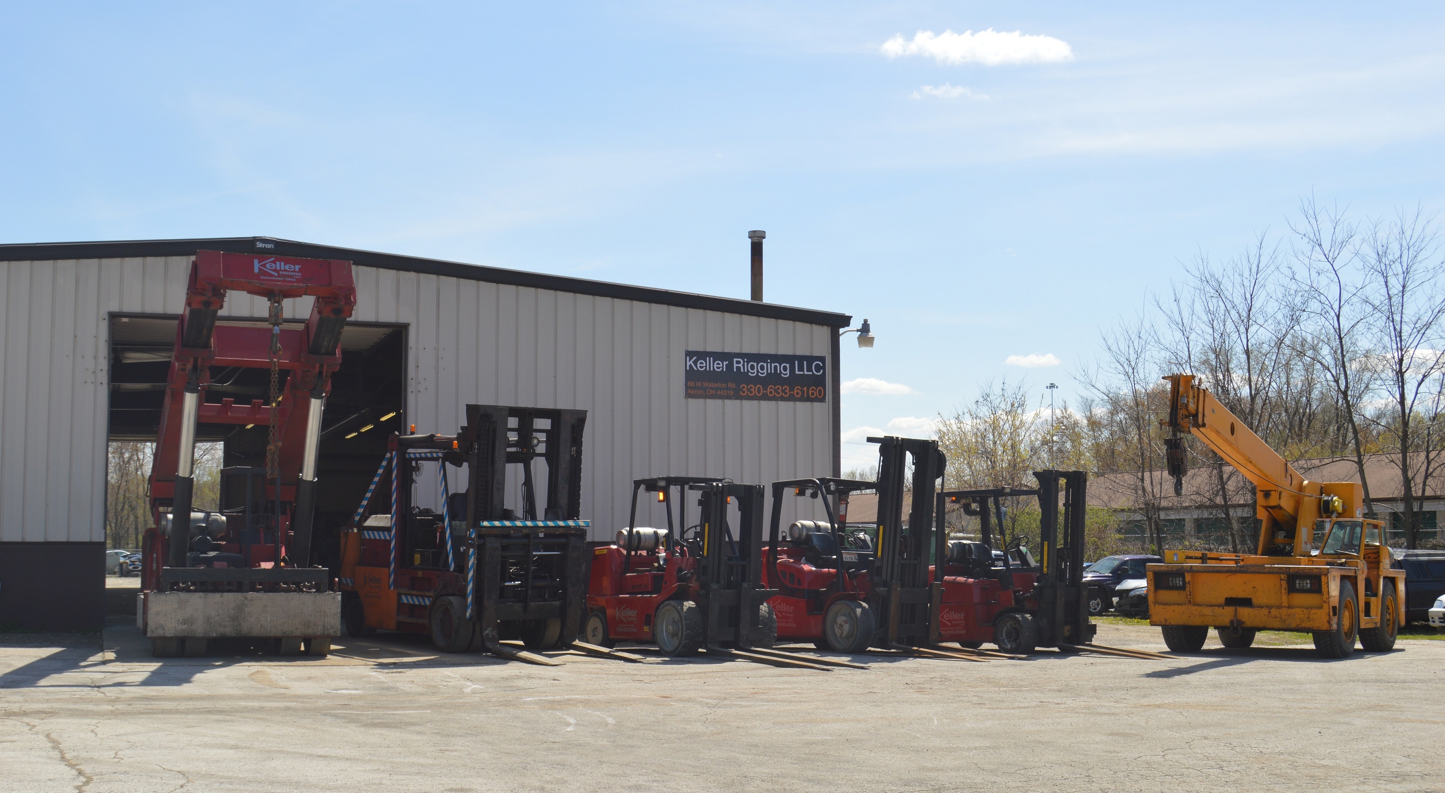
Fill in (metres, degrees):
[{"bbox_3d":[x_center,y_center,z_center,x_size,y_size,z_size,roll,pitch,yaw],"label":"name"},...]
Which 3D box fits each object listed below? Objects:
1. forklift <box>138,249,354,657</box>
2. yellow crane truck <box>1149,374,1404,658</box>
[{"bbox_3d":[-7.000,0.935,24.204,2.440,5.200,4.900,2,-5,-20],"label":"forklift"},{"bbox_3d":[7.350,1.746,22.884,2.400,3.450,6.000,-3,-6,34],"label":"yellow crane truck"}]

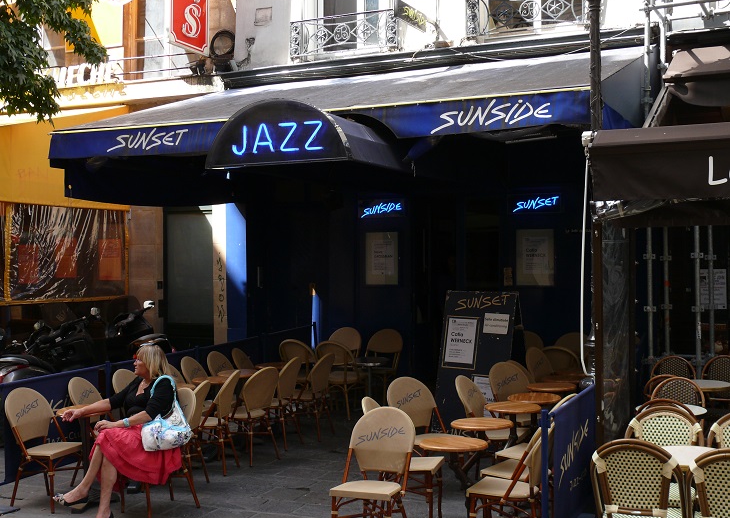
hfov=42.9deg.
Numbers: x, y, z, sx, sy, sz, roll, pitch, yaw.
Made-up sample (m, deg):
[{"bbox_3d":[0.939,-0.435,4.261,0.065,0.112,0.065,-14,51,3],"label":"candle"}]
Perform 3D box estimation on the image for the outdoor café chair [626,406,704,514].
[{"bbox_3d":[1.840,1.402,5.739,0.520,0.900,0.560,0,-1,21],"label":"outdoor café chair"}]

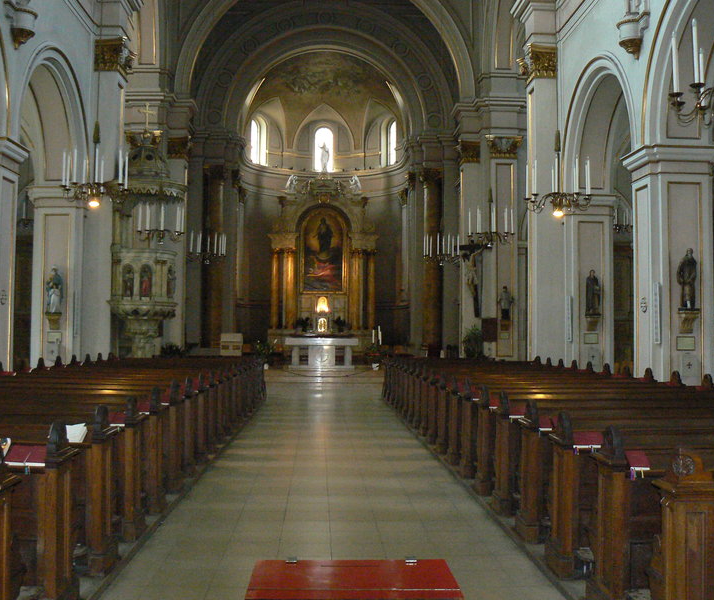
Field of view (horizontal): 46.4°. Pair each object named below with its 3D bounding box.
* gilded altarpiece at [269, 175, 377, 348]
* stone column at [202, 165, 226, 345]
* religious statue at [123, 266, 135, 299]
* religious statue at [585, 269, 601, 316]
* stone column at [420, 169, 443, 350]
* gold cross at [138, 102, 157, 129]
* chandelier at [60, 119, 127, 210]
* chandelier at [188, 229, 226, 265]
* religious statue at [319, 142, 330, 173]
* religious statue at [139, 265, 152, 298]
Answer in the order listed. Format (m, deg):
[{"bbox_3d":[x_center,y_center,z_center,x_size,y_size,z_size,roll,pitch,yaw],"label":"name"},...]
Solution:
[{"bbox_3d":[-1.646,-1.789,39.700,5.100,8.400,2.000,0,-2,-3],"label":"gilded altarpiece"},{"bbox_3d":[-5.778,-1.772,33.500,0.950,7.500,0.950,0,-2,-3],"label":"stone column"},{"bbox_3d":[-5.195,-0.411,19.000,0.250,0.750,0.200,0,-2,-6],"label":"religious statue"},{"bbox_3d":[5.259,-0.160,18.500,0.360,1.050,0.320,0,-2,-3],"label":"religious statue"},{"bbox_3d":[3.036,-1.650,33.900,0.950,7.500,0.950,0,-2,-3],"label":"stone column"},{"bbox_3d":[-4.935,-4.323,19.600,0.460,0.630,0.080,1,-3,-20],"label":"gold cross"},{"bbox_3d":[-3.810,-1.956,12.100,0.970,1.250,0.970,0,-2,-3],"label":"chandelier"},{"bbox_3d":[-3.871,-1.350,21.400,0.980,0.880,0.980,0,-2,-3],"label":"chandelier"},{"bbox_3d":[-1.559,-6.819,39.900,0.500,1.450,0.420,0,-2,-3],"label":"religious statue"},{"bbox_3d":[-4.819,-0.422,19.000,0.250,0.760,0.200,0,-2,-8],"label":"religious statue"}]

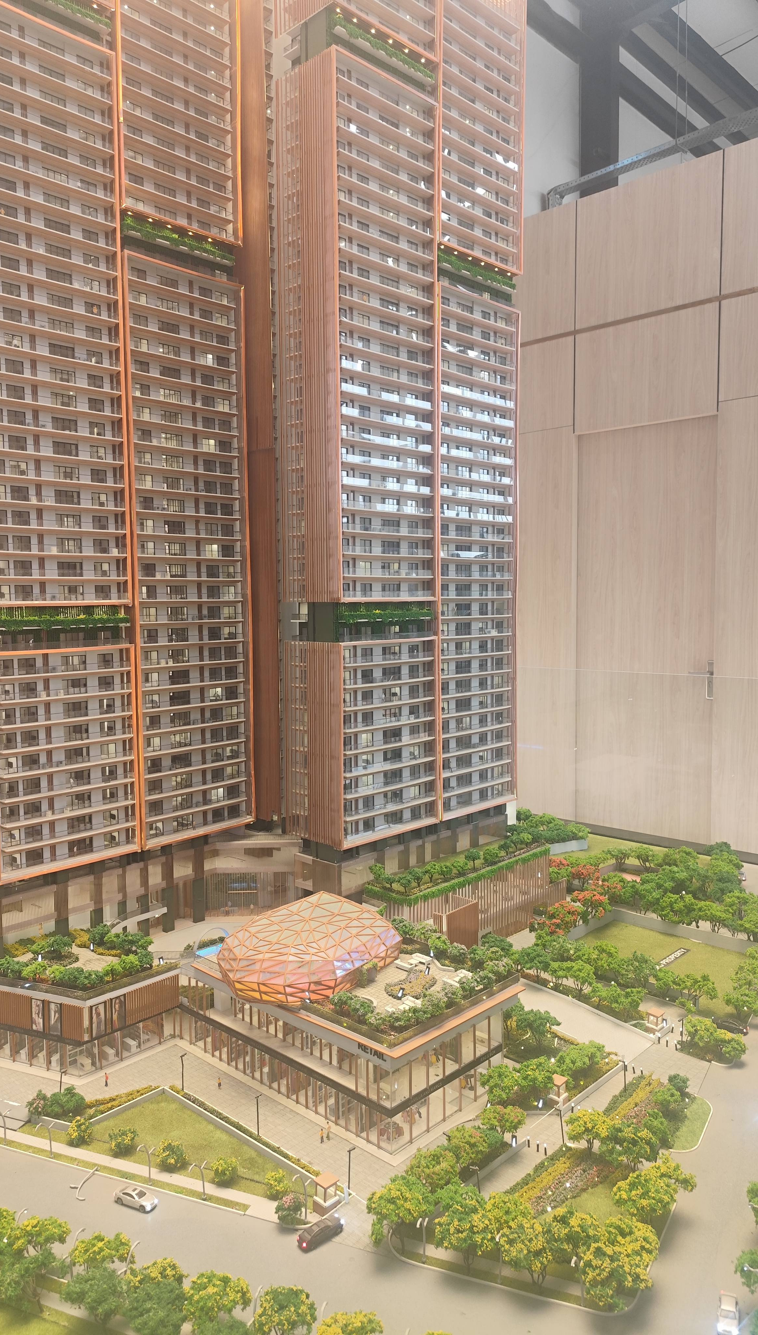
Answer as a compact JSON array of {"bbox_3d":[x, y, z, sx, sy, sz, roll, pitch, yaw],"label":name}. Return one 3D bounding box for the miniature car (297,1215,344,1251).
[{"bbox_3d":[-0.071,0.695,1.095,0.062,0.018,0.022,-4,6,-43],"label":"miniature car"}]

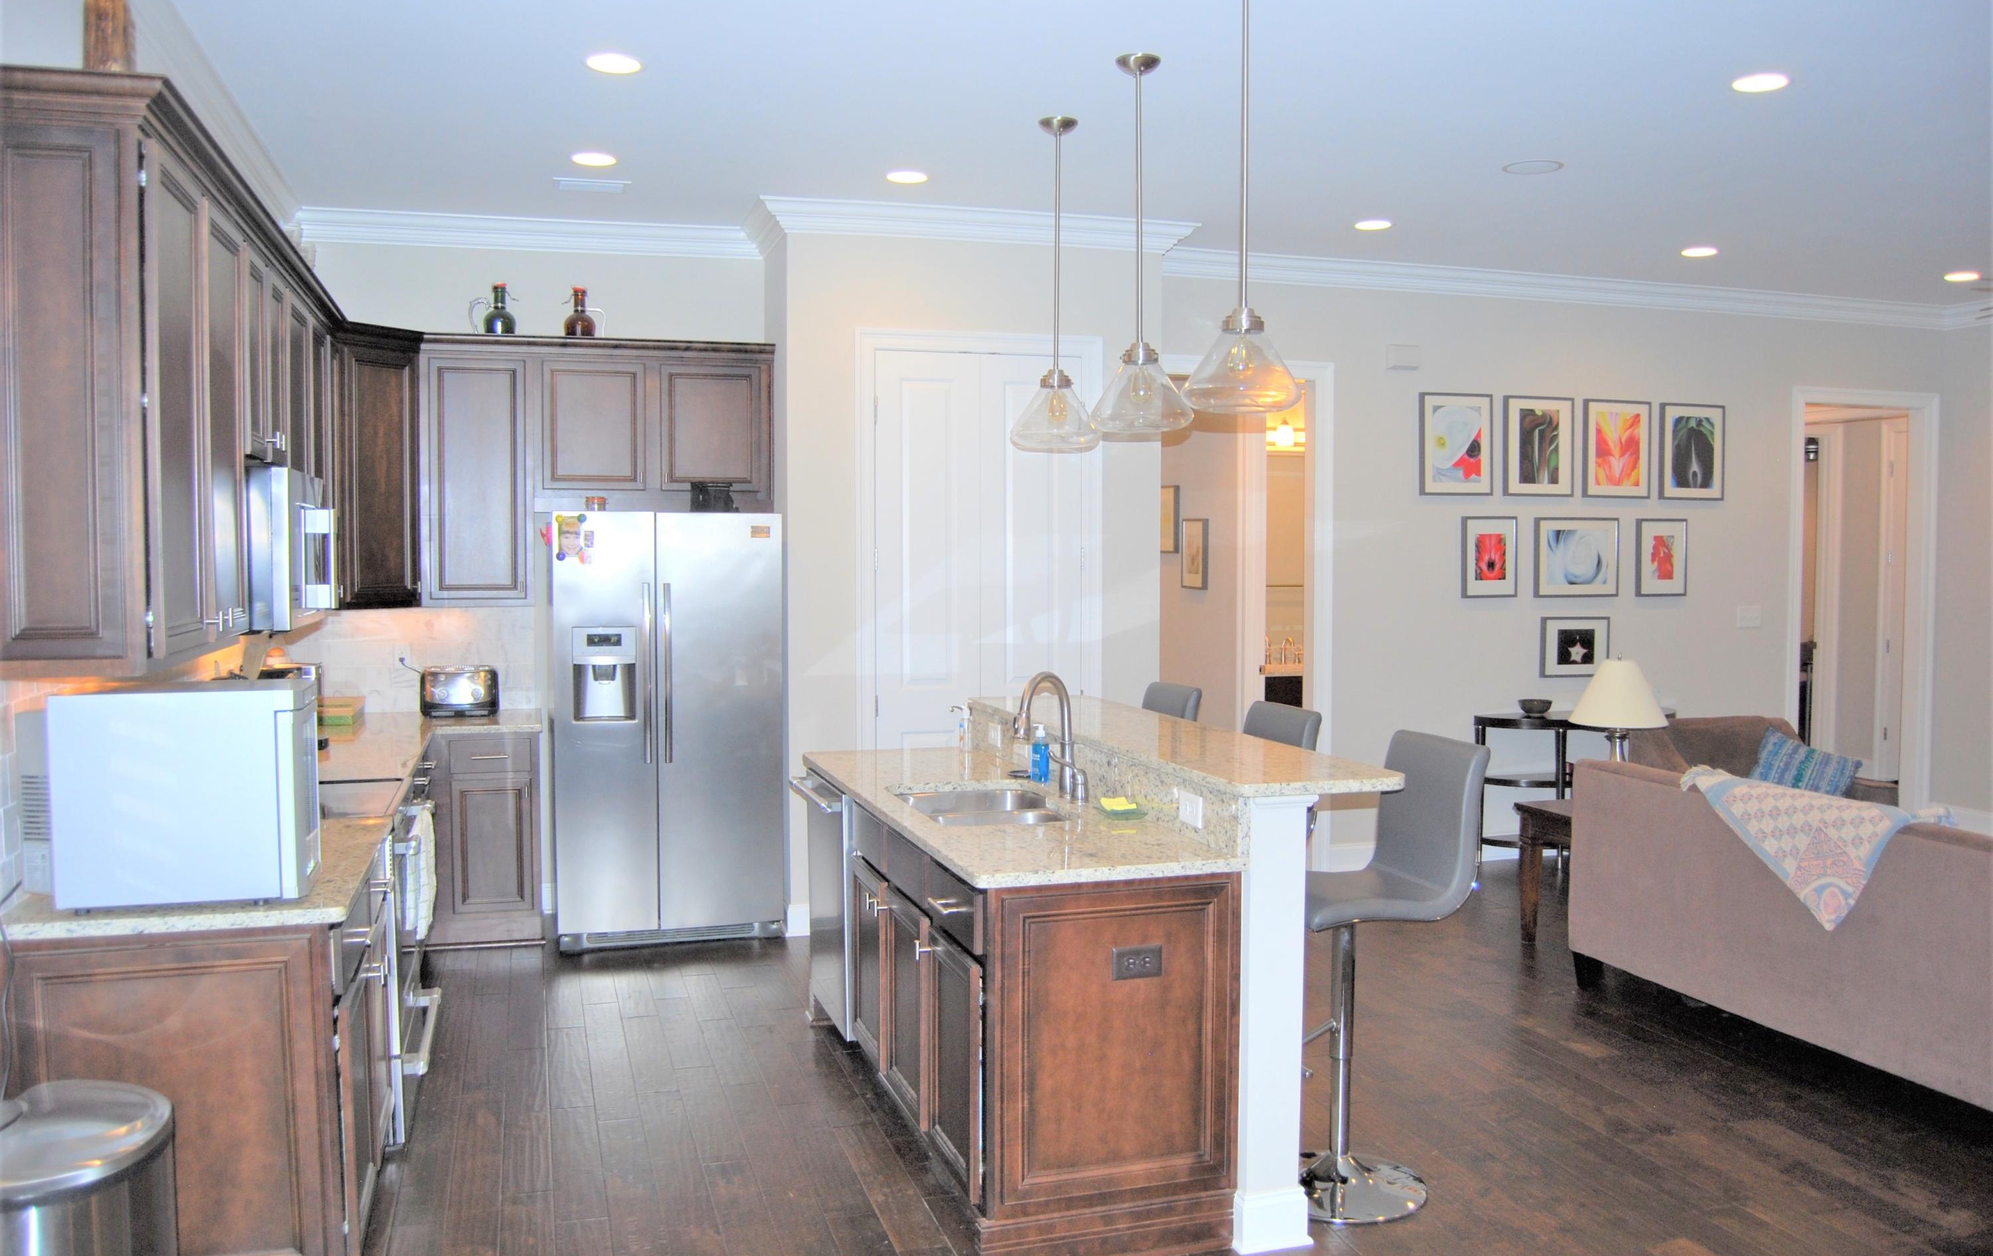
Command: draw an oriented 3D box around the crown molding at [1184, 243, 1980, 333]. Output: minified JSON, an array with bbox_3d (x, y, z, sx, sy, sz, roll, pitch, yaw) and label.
[{"bbox_3d":[3.091,-1.756,7.837,5.080,0.115,0.125,-1,2,-17],"label":"crown molding"}]

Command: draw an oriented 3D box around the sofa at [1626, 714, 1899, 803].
[{"bbox_3d":[3.580,0.864,6.895,0.980,0.830,0.790,-1,3,-18],"label":"sofa"}]

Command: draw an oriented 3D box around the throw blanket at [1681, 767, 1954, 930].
[{"bbox_3d":[2.493,0.698,4.622,0.190,0.380,0.910,-1,3,-18],"label":"throw blanket"}]

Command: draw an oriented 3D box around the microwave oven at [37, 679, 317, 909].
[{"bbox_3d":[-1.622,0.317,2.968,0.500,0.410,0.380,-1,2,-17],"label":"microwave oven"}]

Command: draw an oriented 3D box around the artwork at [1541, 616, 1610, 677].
[{"bbox_3d":[3.079,0.102,7.956,0.421,0.328,0.032,-1,3,-18],"label":"artwork"}]

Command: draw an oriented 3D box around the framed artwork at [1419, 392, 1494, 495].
[{"bbox_3d":[2.361,-0.938,7.672,0.424,0.524,0.032,-1,3,-18],"label":"framed artwork"}]

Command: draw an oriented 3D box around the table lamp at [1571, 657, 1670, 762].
[{"bbox_3d":[2.519,0.424,6.062,0.380,0.645,0.380,-1,3,-18],"label":"table lamp"}]

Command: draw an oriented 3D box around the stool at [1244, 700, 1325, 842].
[{"bbox_3d":[0.645,0.814,4.473,0.500,1.125,0.430,-1,2,-17],"label":"stool"}]

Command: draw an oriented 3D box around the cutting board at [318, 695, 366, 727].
[{"bbox_3d":[-2.782,0.353,6.225,0.250,0.065,0.430,-1,2,-17],"label":"cutting board"}]

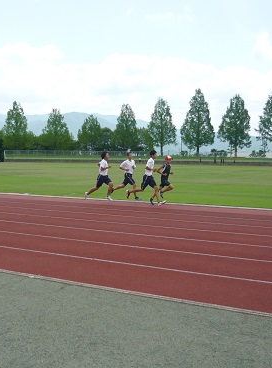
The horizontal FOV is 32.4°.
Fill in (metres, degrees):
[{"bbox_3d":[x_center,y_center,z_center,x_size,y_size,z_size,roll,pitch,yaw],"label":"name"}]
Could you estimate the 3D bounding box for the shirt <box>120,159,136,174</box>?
[{"bbox_3d":[-0.250,-0.561,15.600,0.300,0.500,0.460,3,4,40],"label":"shirt"}]

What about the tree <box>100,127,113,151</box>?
[{"bbox_3d":[-8.079,-11.913,128.000,5.000,7.600,5.000,1,3,0],"label":"tree"}]

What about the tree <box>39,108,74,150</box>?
[{"bbox_3d":[-21.431,-13.883,126.000,8.600,12.200,8.600,1,3,0],"label":"tree"}]

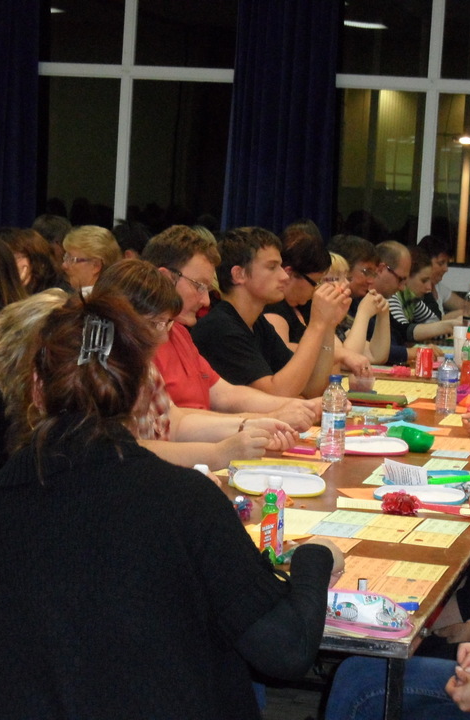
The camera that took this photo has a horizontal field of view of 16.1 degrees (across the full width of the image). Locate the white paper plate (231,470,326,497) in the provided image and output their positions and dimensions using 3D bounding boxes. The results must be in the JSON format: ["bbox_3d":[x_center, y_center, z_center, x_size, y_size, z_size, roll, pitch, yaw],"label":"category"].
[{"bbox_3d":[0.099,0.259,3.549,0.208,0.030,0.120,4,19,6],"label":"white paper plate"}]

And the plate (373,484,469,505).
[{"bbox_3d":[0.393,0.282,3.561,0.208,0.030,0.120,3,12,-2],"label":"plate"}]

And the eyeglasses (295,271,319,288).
[{"bbox_3d":[0.246,-0.277,5.650,0.140,0.045,0.140,38,-2,-12],"label":"eyeglasses"}]

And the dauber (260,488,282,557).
[{"bbox_3d":[0.060,0.282,2.794,0.033,0.124,0.033,4,5,9],"label":"dauber"}]

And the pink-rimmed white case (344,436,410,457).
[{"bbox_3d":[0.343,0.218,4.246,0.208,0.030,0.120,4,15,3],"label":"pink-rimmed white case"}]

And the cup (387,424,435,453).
[{"bbox_3d":[0.461,0.207,4.361,0.115,0.072,0.085,6,6,30],"label":"cup"}]

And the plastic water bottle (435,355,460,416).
[{"bbox_3d":[0.679,0.074,5.301,0.064,0.185,0.064,3,5,0],"label":"plastic water bottle"}]

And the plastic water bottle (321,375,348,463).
[{"bbox_3d":[0.247,0.141,4.091,0.064,0.208,0.064,3,5,0],"label":"plastic water bottle"}]

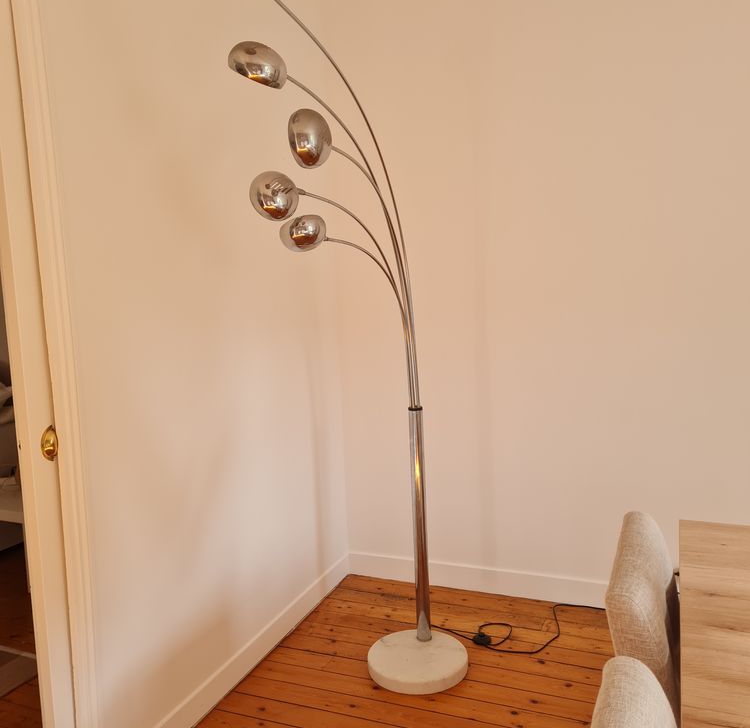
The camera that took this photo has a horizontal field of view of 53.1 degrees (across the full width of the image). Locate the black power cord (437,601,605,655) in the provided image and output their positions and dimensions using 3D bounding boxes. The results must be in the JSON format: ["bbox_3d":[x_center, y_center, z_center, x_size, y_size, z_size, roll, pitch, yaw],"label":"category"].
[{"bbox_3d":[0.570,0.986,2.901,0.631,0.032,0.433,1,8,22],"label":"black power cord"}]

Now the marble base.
[{"bbox_3d":[0.150,1.032,2.612,0.350,0.043,0.350,-2,7,0],"label":"marble base"}]

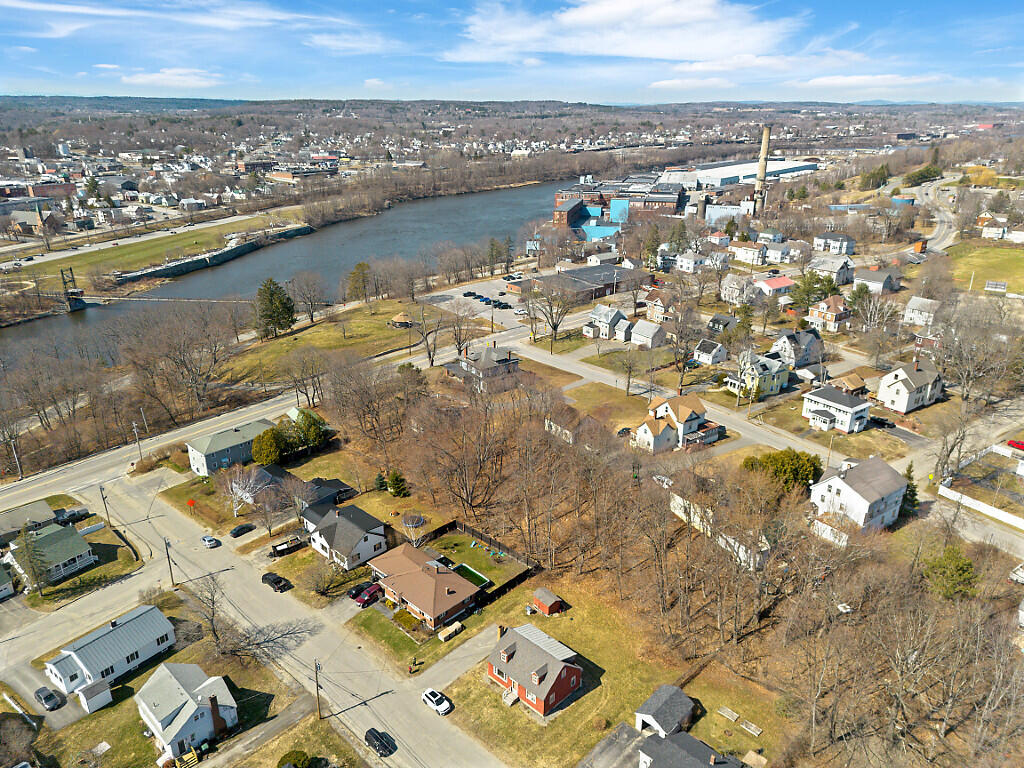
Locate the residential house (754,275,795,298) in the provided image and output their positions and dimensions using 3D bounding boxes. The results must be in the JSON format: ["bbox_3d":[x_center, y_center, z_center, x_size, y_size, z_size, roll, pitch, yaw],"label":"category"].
[{"bbox_3d":[102.910,-38.230,277.890,12.800,4.900,9.000,-13,25,-30],"label":"residential house"}]

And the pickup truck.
[{"bbox_3d":[-43.340,31.307,135.978,5.900,1.650,2.200,-15,26,-34],"label":"pickup truck"}]

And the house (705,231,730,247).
[{"bbox_3d":[115.260,-81.580,394.420,8.800,8.800,8.600,-14,26,-32],"label":"house"}]

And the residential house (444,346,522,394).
[{"bbox_3d":[-9.273,-5.847,212.837,15.500,10.400,16.500,-16,27,-36],"label":"residential house"}]

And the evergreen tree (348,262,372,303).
[{"bbox_3d":[-57.940,-38.670,271.470,8.200,15.470,8.200,-4,22,-11],"label":"evergreen tree"}]

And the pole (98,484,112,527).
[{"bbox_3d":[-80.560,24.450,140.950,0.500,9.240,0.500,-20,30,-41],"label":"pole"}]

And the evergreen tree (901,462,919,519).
[{"bbox_3d":[81.346,21.032,145.234,4.600,11.200,4.600,-20,29,-41],"label":"evergreen tree"}]

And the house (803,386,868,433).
[{"bbox_3d":[84.777,6.547,187.099,12.500,7.500,14.000,-15,26,-34],"label":"house"}]

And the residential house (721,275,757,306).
[{"bbox_3d":[97.328,-40.531,301.980,11.000,10.200,9.500,-17,28,-38],"label":"residential house"}]

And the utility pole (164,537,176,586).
[{"bbox_3d":[-60.115,31.207,124.479,0.400,10.100,0.400,15,26,33],"label":"utility pole"}]

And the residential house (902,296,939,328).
[{"bbox_3d":[151.260,-27.370,260.940,9.800,9.000,9.200,18,27,38],"label":"residential house"}]

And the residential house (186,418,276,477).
[{"bbox_3d":[-64.407,14.082,167.144,18.800,8.100,8.800,-20,29,-41],"label":"residential house"}]

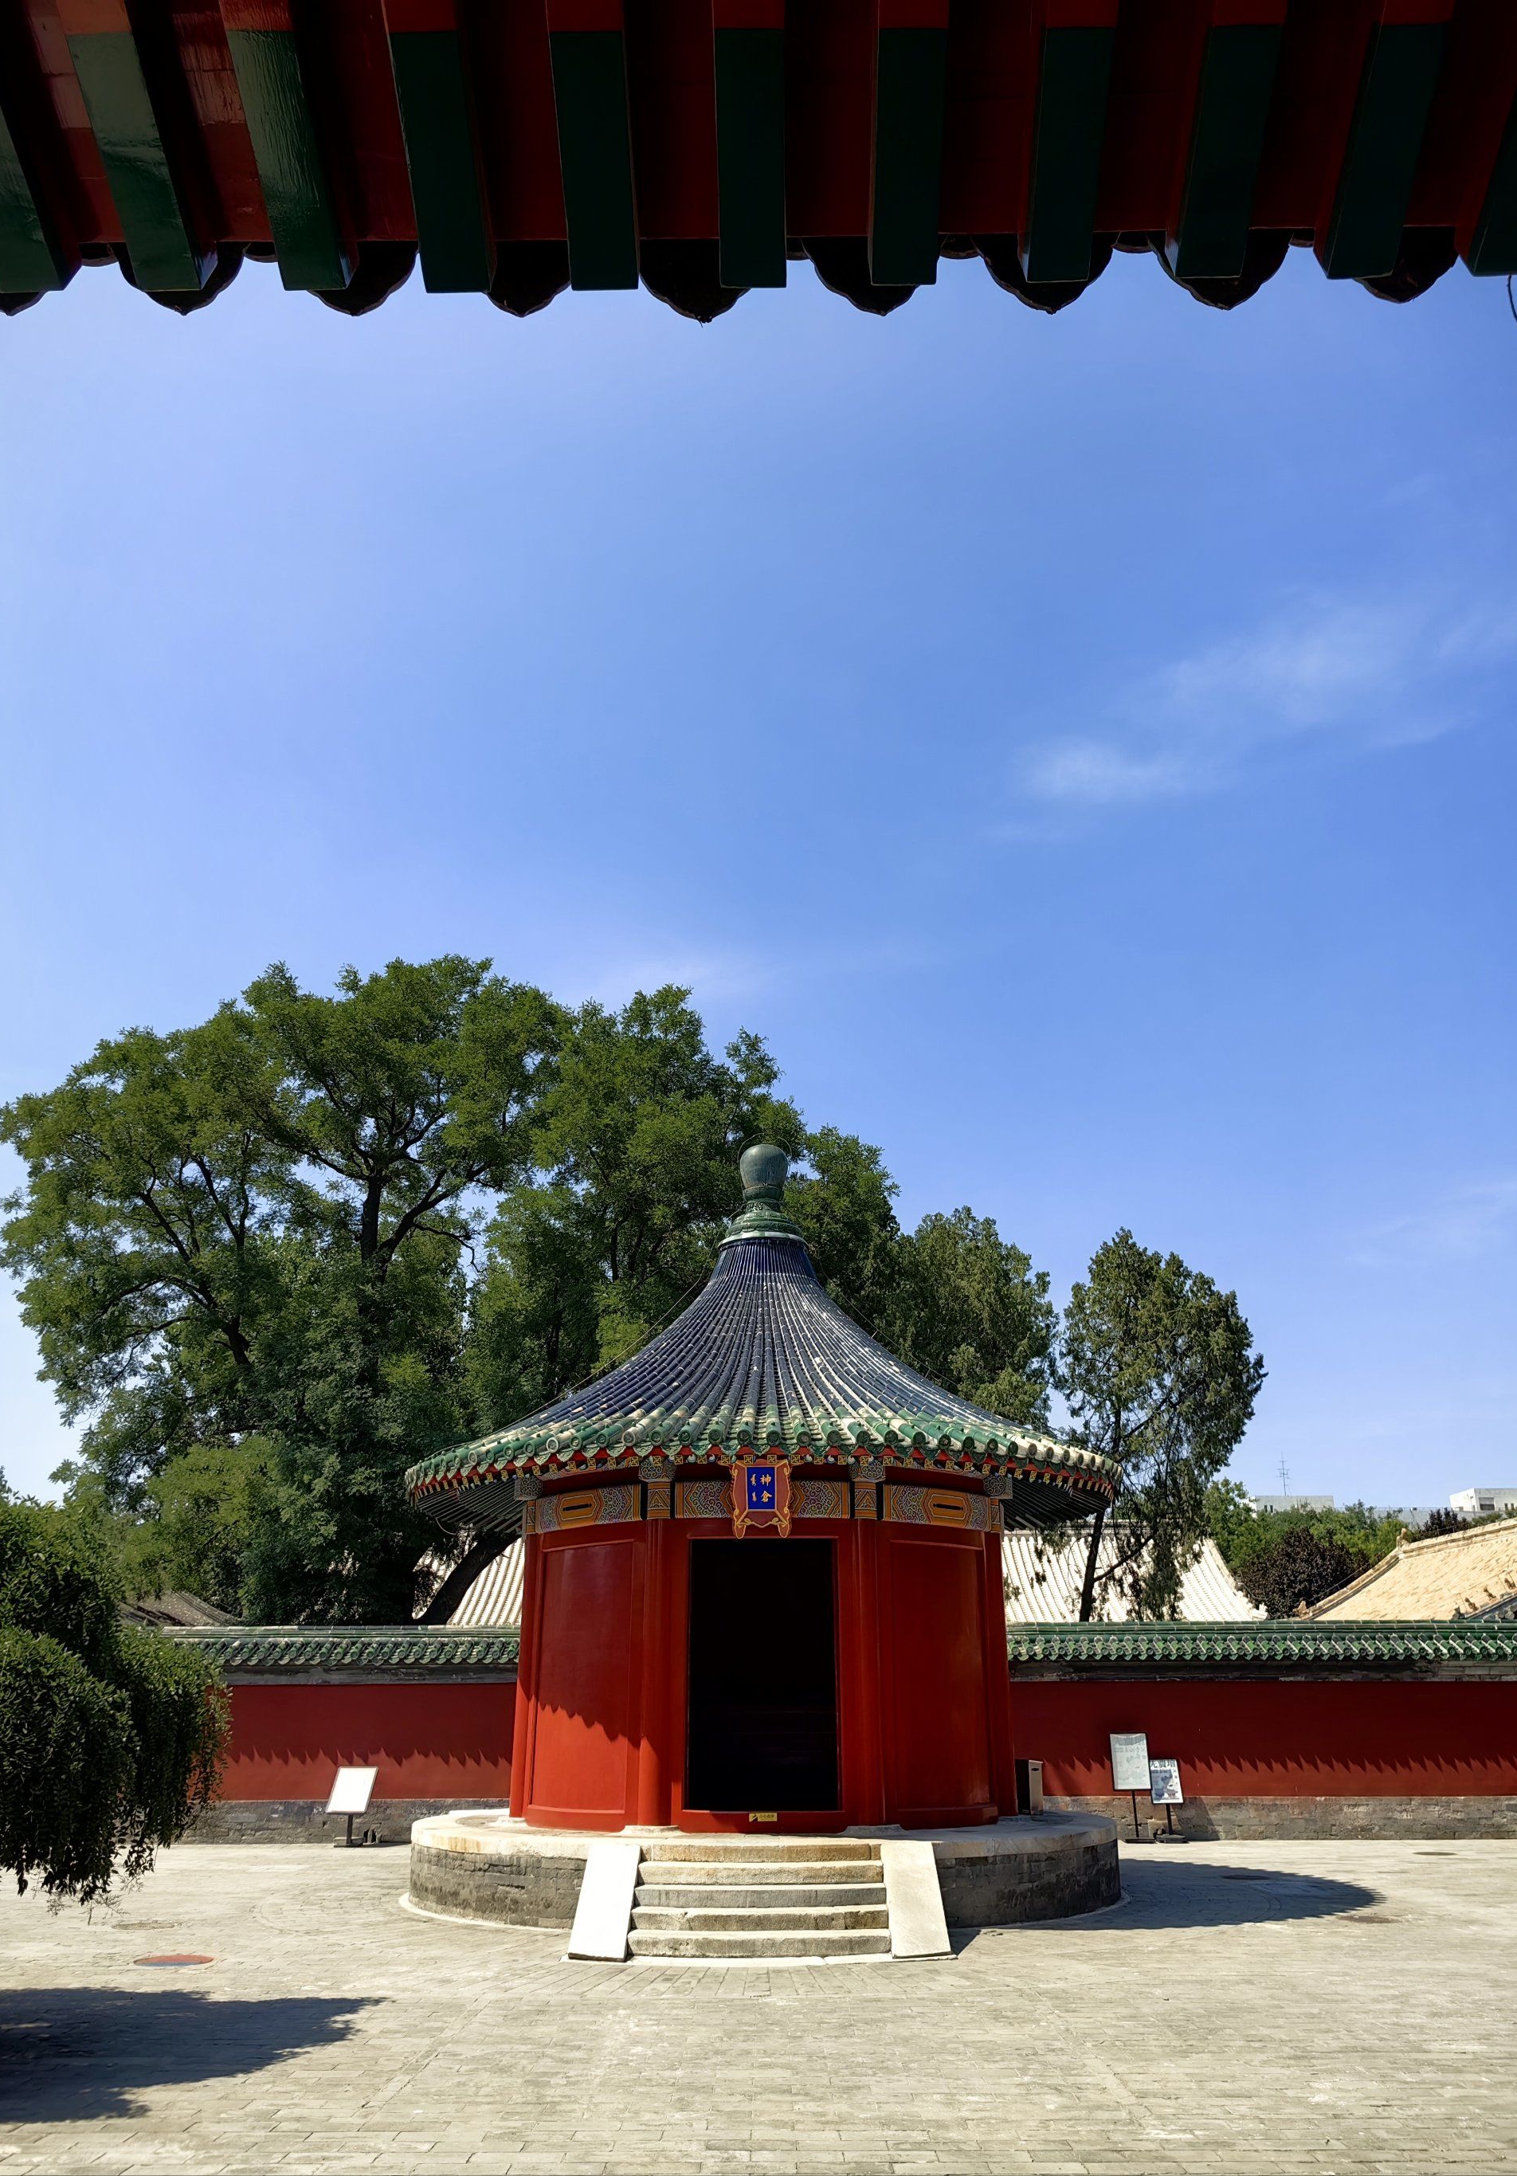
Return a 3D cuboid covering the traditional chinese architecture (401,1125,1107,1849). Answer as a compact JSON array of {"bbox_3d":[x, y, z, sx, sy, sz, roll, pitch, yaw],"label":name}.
[{"bbox_3d":[0.066,4.912,21.662,9.460,8.767,9.460,0,-21,0],"label":"traditional chinese architecture"}]

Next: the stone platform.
[{"bbox_3d":[0.066,9.263,19.689,8.536,0.770,9.240,0,-21,0],"label":"stone platform"}]

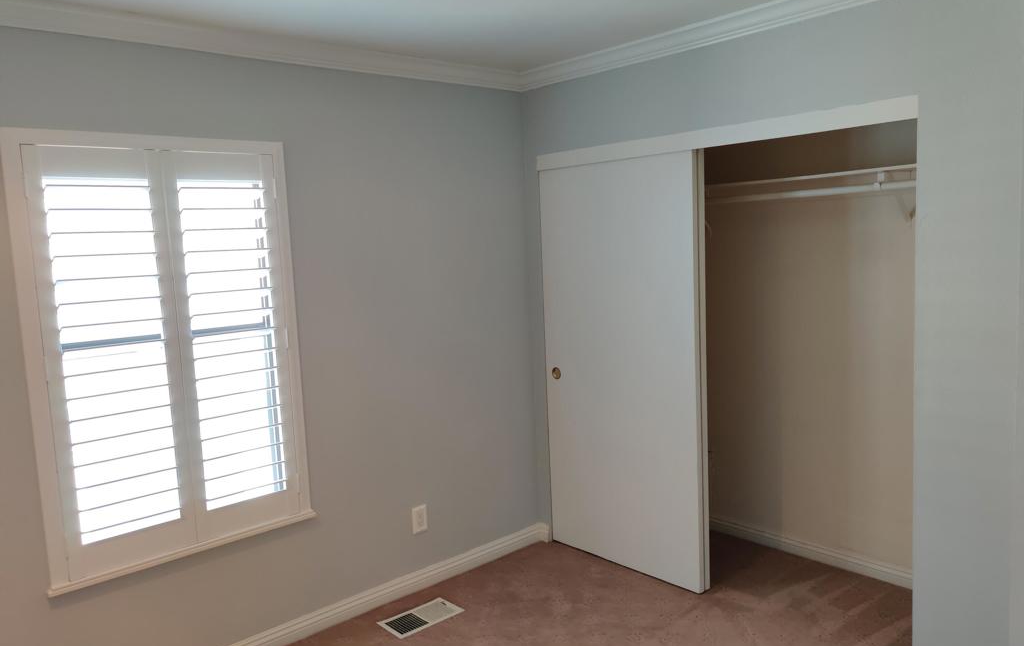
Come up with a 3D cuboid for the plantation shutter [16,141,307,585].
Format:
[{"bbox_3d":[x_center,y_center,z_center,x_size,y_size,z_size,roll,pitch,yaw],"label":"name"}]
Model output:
[{"bbox_3d":[-1.241,0.112,2.974,0.895,1.490,0.075,-8,8,-42],"label":"plantation shutter"}]

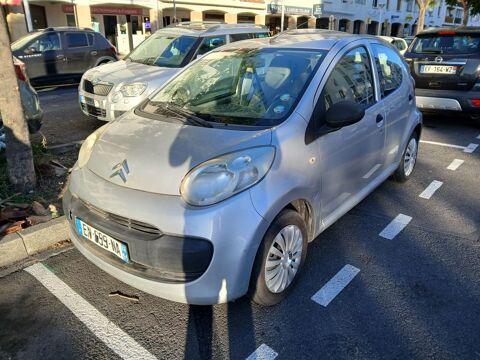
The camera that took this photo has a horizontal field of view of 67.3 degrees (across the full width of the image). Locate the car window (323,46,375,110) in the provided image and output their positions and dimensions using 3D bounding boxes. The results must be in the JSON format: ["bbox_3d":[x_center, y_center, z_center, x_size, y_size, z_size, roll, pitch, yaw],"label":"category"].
[{"bbox_3d":[0.726,-0.680,2.468,0.050,0.480,0.920,-11,9,44],"label":"car window"}]

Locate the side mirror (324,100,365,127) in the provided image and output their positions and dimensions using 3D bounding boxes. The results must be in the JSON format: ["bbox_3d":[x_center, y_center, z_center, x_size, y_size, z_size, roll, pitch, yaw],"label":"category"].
[{"bbox_3d":[0.604,-0.377,2.080,0.210,0.140,0.110,13,25,38],"label":"side mirror"}]

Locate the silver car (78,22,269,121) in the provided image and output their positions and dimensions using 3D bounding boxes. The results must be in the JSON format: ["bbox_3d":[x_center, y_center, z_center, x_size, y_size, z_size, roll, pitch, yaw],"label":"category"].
[{"bbox_3d":[-0.932,-2.023,6.927,1.790,1.690,4.220,12,24,35],"label":"silver car"}]

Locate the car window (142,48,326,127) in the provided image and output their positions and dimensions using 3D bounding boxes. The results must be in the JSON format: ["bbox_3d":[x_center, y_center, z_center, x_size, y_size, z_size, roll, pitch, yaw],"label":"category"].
[{"bbox_3d":[-0.104,-0.674,2.492,1.280,0.110,1.000,13,50,38],"label":"car window"}]

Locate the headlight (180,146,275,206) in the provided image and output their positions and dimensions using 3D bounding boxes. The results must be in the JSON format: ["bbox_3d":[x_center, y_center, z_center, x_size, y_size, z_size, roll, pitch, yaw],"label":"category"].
[{"bbox_3d":[-0.055,-0.023,1.803,0.310,0.250,0.460,10,23,33],"label":"headlight"}]

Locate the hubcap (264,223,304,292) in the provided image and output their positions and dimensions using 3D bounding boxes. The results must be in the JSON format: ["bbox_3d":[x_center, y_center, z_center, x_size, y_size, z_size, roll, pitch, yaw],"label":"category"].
[{"bbox_3d":[0.238,0.433,1.985,0.050,0.385,0.385,13,25,38],"label":"hubcap"}]

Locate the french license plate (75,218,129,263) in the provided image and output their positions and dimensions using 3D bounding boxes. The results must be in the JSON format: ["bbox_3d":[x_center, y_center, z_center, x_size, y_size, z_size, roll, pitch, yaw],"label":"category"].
[{"bbox_3d":[-0.763,0.324,1.965,0.520,0.110,0.025,13,23,38],"label":"french license plate"}]

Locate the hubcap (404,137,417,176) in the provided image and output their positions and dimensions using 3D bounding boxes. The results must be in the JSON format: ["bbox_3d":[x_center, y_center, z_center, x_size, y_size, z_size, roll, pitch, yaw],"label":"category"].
[{"bbox_3d":[1.724,-0.226,3.668,0.050,0.385,0.385,13,25,38],"label":"hubcap"}]

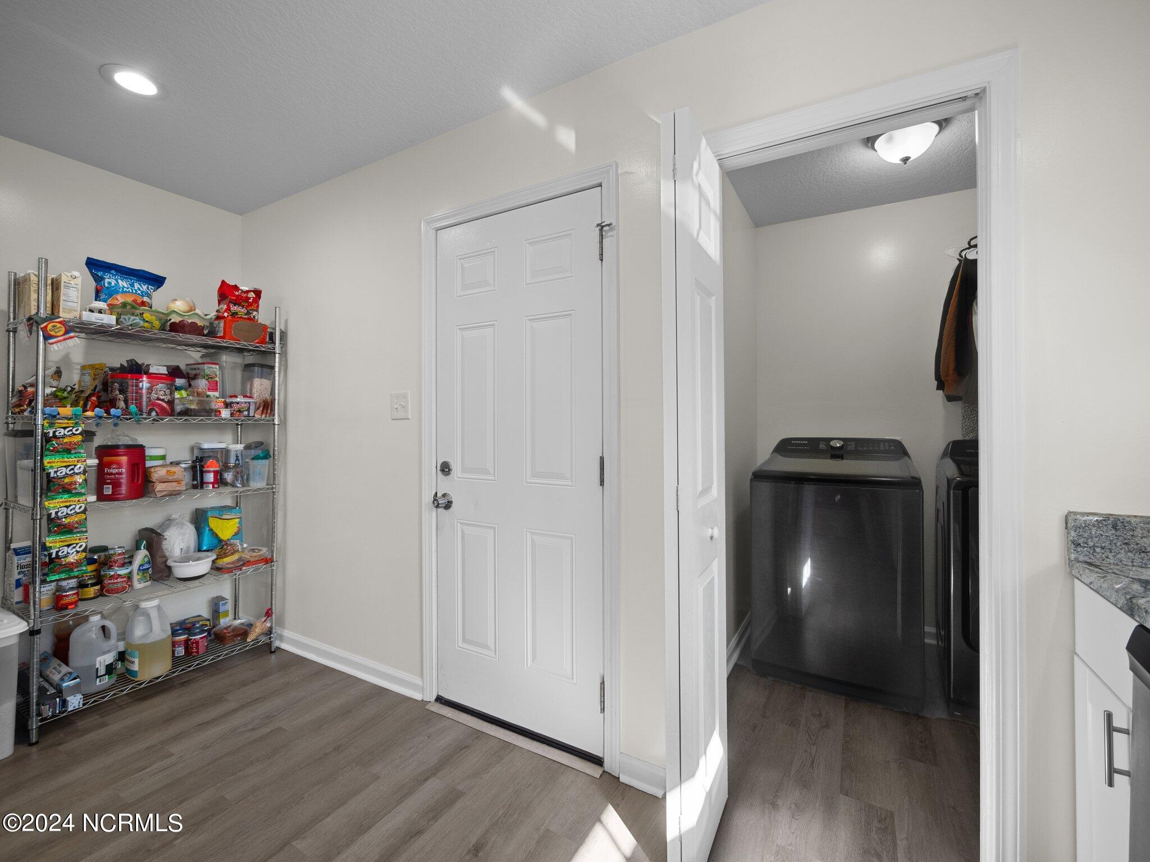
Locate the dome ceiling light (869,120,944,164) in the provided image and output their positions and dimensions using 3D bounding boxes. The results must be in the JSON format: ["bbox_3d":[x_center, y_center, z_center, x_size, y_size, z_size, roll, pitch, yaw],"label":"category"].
[{"bbox_3d":[1.407,-1.200,1.980,0.295,0.135,0.295,0,0,28],"label":"dome ceiling light"}]

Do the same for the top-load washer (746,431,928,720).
[{"bbox_3d":[1.336,0.619,2.437,0.685,1.135,0.730,0,0,28],"label":"top-load washer"}]

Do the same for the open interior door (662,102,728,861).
[{"bbox_3d":[0.352,0.175,1.353,0.080,2.000,0.350,0,0,30],"label":"open interior door"}]

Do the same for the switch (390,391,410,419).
[{"bbox_3d":[-0.790,-0.114,2.098,0.120,0.122,0.013,0,0,28],"label":"switch"}]

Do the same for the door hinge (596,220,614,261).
[{"bbox_3d":[0.092,-0.660,1.602,0.060,0.135,0.035,0,0,28],"label":"door hinge"}]

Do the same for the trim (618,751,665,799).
[{"bbox_3d":[0.223,1.143,1.554,0.165,0.100,0.020,0,0,28],"label":"trim"}]

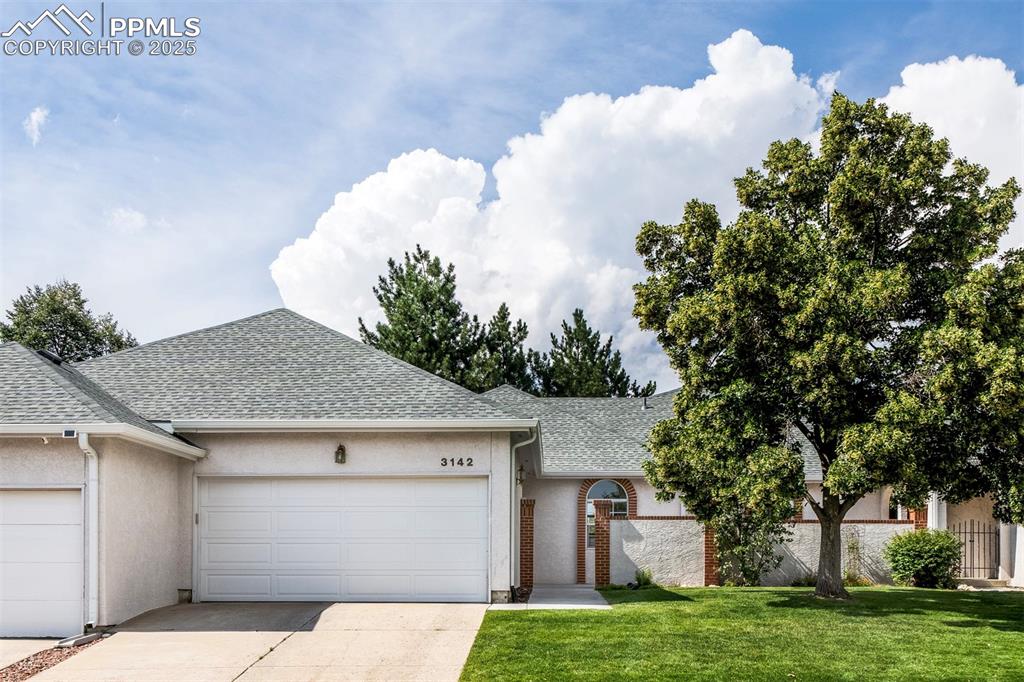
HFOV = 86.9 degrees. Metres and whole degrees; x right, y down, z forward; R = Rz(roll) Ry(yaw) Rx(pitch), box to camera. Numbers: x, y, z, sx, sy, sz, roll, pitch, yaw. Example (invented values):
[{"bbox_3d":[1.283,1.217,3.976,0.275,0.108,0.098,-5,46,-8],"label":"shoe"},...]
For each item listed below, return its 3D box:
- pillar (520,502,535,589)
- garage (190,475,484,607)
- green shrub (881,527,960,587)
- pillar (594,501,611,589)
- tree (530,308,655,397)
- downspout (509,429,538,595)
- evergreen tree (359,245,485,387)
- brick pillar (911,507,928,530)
[{"bbox_3d":[0.355,4.509,12.000,0.310,1.930,0.320,0,-3,2],"label":"pillar"},{"bbox_3d":[-2.870,3.381,9.200,4.950,2.130,0.200,0,-3,2],"label":"garage"},{"bbox_3d":[9.195,4.872,12.100,1.750,1.350,1.600,0,-3,2],"label":"green shrub"},{"bbox_3d":[2.022,4.521,12.000,0.330,1.930,0.330,0,-3,2],"label":"pillar"},{"bbox_3d":[4.024,4.373,27.000,6.000,9.600,5.800,0,-3,2],"label":"tree"},{"bbox_3d":[0.204,2.887,9.200,0.430,2.830,0.250,0,-3,2],"label":"downspout"},{"bbox_3d":[-4.523,1.425,27.000,6.300,12.500,6.000,0,-3,2],"label":"evergreen tree"},{"bbox_3d":[9.843,4.945,13.000,0.330,1.900,0.330,0,-3,2],"label":"brick pillar"}]

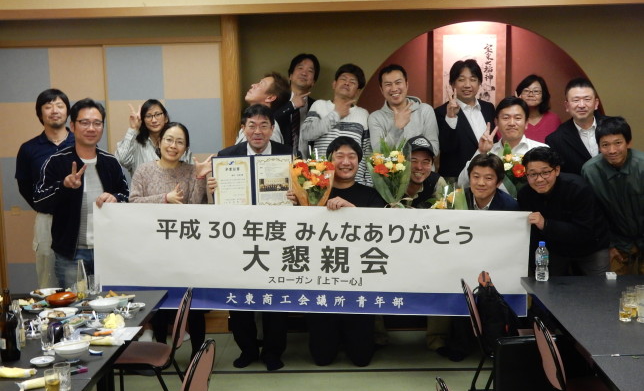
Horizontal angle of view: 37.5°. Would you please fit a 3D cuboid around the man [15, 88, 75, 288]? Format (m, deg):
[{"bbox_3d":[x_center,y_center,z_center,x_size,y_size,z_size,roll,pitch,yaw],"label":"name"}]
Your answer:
[{"bbox_3d":[-1.586,0.194,5.732,0.490,1.671,0.340,-3,7,-13],"label":"man"}]

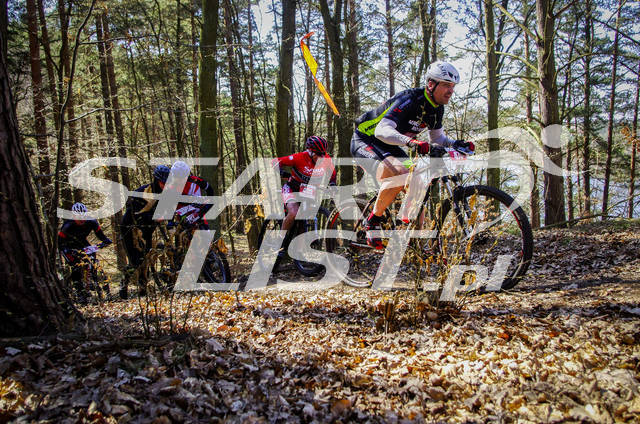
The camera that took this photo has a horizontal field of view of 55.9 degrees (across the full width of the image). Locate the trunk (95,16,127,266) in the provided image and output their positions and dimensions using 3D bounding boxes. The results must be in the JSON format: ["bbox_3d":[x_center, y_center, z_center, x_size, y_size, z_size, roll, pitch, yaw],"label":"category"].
[{"bbox_3d":[-4.470,-1.421,12.863,0.230,5.430,0.230,-5,3,0],"label":"trunk"}]

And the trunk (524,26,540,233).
[{"bbox_3d":[4.886,-1.925,13.883,0.220,4.630,0.220,-3,3,0],"label":"trunk"}]

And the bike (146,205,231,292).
[{"bbox_3d":[-1.635,0.454,7.500,0.680,1.050,1.720,-4,4,-37],"label":"bike"}]

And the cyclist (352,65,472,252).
[{"bbox_3d":[0.705,-0.431,4.600,0.970,1.420,0.620,0,4,38],"label":"cyclist"}]

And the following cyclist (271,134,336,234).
[{"bbox_3d":[-0.178,-0.199,6.500,0.660,1.240,0.880,-4,3,-27],"label":"following cyclist"}]

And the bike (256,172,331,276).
[{"bbox_3d":[-0.312,0.137,6.600,0.700,1.060,1.750,-4,3,-31],"label":"bike"}]

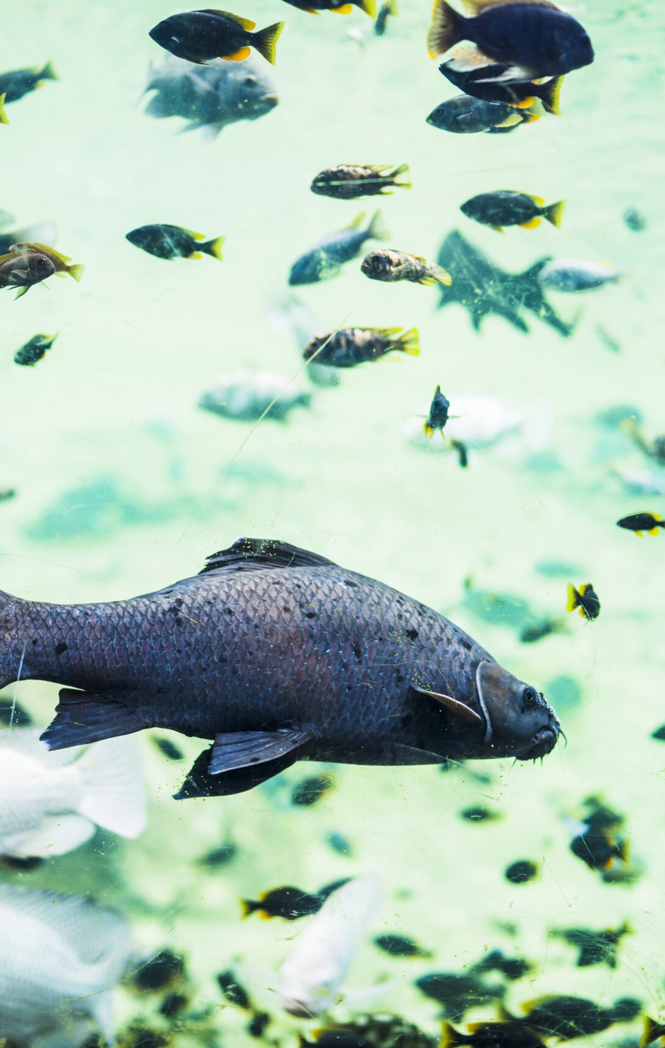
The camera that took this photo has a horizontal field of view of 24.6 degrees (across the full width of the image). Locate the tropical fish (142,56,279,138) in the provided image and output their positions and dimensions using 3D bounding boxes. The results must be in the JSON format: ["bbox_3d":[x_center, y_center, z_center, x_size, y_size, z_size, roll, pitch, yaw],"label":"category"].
[{"bbox_3d":[-0.190,-0.674,2.400,0.250,0.115,0.055,10,6,38],"label":"tropical fish"}]

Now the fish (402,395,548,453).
[{"bbox_3d":[0.290,-0.203,3.100,0.300,0.115,0.050,-3,0,-5],"label":"fish"}]

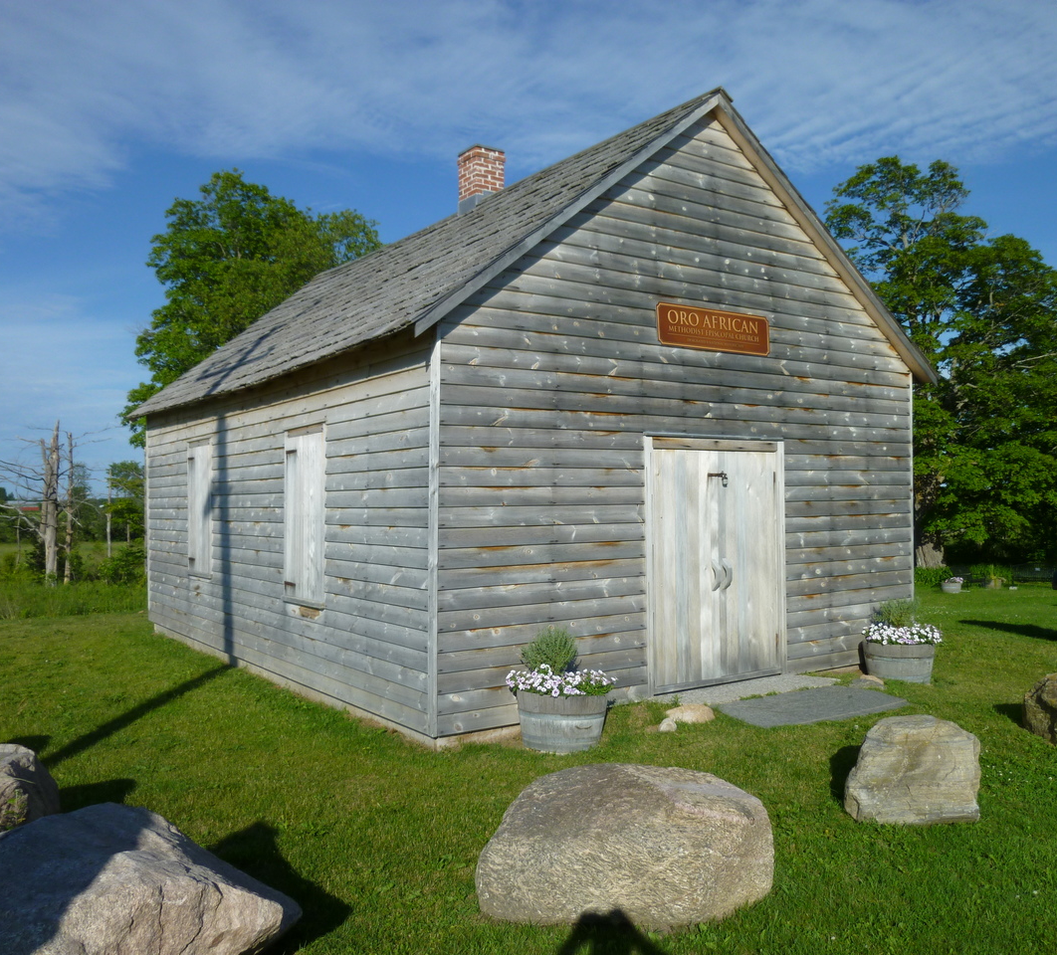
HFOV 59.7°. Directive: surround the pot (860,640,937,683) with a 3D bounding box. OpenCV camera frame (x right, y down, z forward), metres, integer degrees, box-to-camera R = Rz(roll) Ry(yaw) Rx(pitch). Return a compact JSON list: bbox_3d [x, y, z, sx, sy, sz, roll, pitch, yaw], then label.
[{"bbox_3d":[3.701,1.806,9.052,0.643,0.356,0.643,1,-2,-35],"label":"pot"}]

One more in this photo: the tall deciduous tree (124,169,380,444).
[{"bbox_3d":[-8.936,-3.360,30.095,9.000,13.357,9.000,0,-2,0],"label":"tall deciduous tree"}]

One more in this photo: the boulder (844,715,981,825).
[{"bbox_3d":[2.092,1.582,5.045,0.690,0.500,0.480,-1,-2,22],"label":"boulder"}]

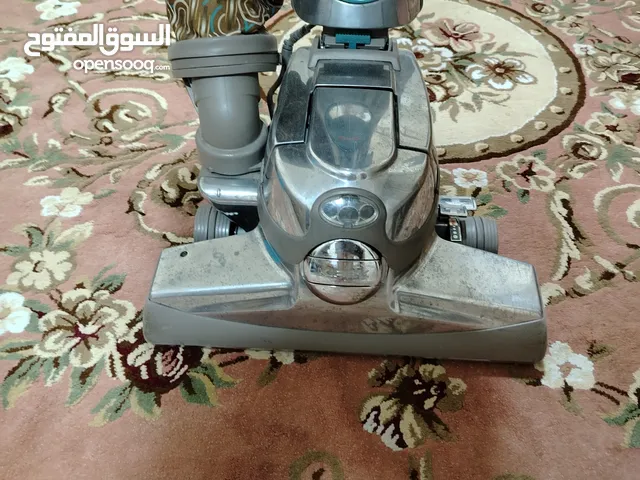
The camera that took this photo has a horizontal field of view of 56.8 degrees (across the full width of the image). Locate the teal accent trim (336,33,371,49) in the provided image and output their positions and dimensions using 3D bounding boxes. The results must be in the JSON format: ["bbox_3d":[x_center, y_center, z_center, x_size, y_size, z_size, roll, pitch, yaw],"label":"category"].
[{"bbox_3d":[0.032,-0.193,0.572,0.034,0.015,0.009,3,46,1],"label":"teal accent trim"}]

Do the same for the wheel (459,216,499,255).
[{"bbox_3d":[0.161,0.006,0.626,0.037,0.066,0.066,3,46,1],"label":"wheel"}]

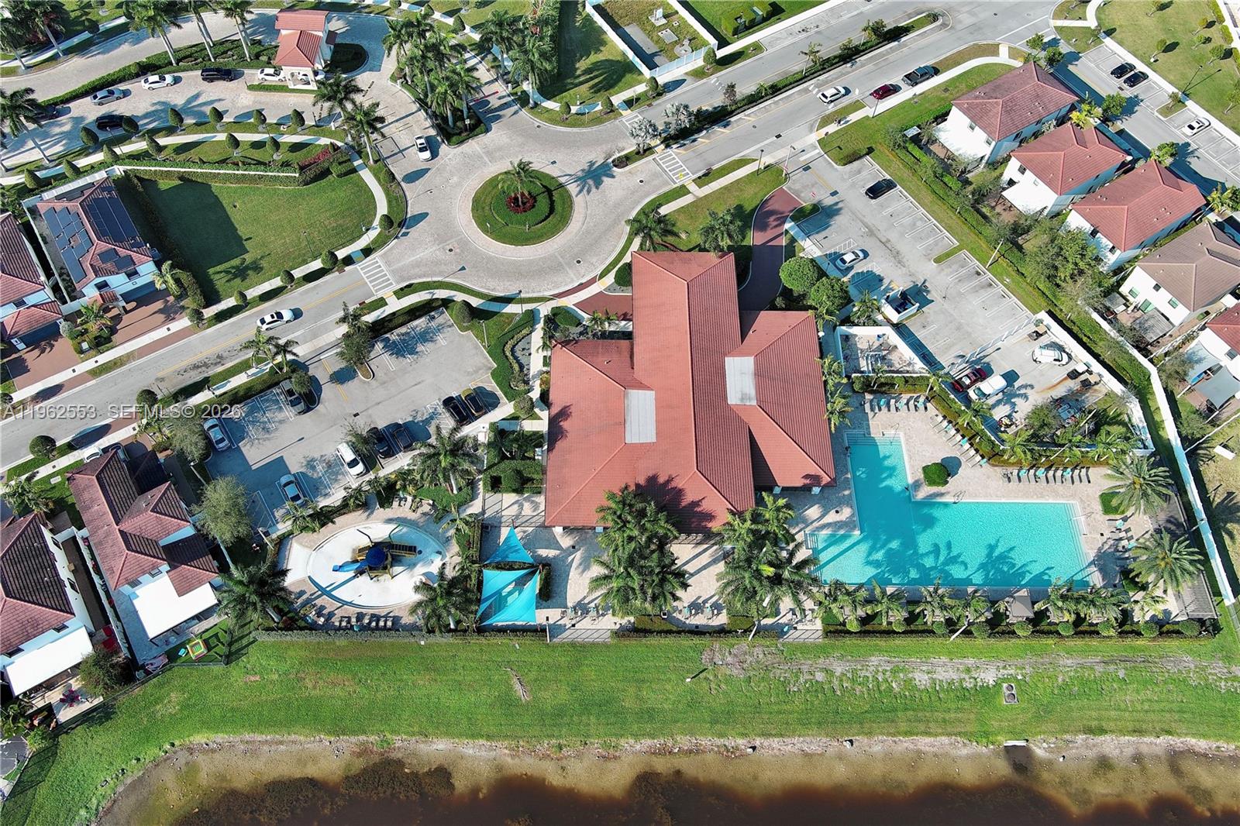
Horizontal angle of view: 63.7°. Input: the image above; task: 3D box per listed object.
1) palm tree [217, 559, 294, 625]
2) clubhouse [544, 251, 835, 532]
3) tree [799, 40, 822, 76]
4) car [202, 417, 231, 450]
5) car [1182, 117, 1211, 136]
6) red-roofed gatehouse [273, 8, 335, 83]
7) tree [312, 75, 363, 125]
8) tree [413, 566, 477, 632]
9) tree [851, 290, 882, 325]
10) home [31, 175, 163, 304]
[{"bbox_3d":[-41.727,22.122,117.344,7.800,12.600,7.800,2,61,0],"label":"palm tree"},{"bbox_3d":[9.110,-2.931,133.062,36.744,9.969,42.715,0,60,-1],"label":"clubhouse"},{"bbox_3d":[30.964,-58.300,165.647,3.700,5.400,3.700,1,60,-2],"label":"tree"},{"bbox_3d":[-52.082,2.664,129.097,1.830,1.450,4.850,-28,65,-17],"label":"car"},{"bbox_3d":[94.438,-46.964,163.708,4.750,1.450,1.850,-29,65,-17],"label":"car"},{"bbox_3d":[-52.240,-60.100,164.350,8.230,7.090,11.750,3,61,1],"label":"red-roofed gatehouse"},{"bbox_3d":[-42.855,-46.348,155.612,7.400,10.900,7.400,3,60,0],"label":"tree"},{"bbox_3d":[-19.611,22.541,113.801,7.400,11.200,7.400,1,60,-2],"label":"tree"},{"bbox_3d":[33.307,-13.224,138.856,4.300,6.900,4.300,1,60,-2],"label":"tree"},{"bbox_3d":[-75.078,-24.688,144.206,10.400,7.700,19.400,-29,65,-17],"label":"home"}]

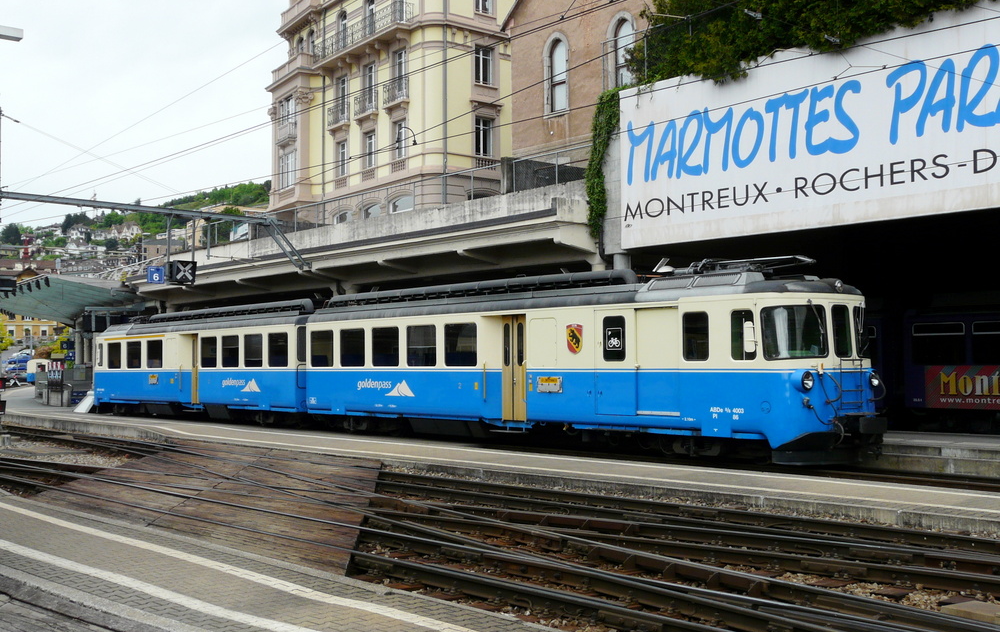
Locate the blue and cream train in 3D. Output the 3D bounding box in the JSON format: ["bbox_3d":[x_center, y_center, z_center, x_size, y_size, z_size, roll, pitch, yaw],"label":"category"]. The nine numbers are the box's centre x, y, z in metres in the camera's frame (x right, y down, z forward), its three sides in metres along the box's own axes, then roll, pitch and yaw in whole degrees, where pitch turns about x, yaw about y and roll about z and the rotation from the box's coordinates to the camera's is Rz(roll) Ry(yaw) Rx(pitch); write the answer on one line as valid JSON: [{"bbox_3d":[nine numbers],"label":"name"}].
[{"bbox_3d":[-4.846,1.472,34.935,2.680,3.947,36.782,2,-3,-39],"label":"blue and cream train"}]

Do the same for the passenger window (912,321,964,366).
[{"bbox_3d":[9.966,0.626,26.292,0.060,0.989,1.335,2,-3,-39],"label":"passenger window"}]

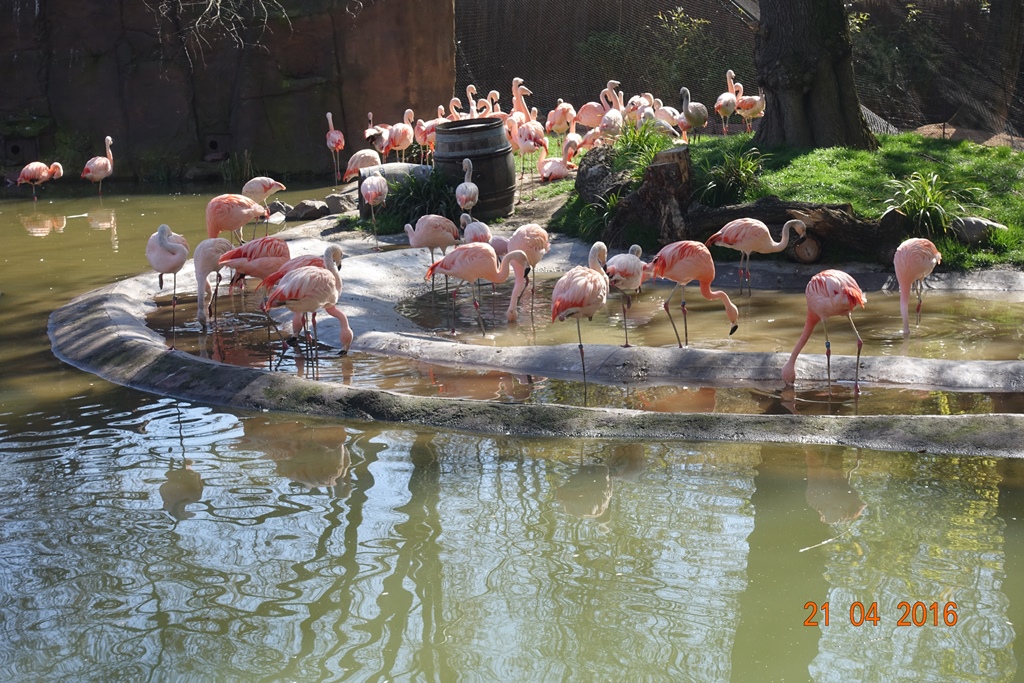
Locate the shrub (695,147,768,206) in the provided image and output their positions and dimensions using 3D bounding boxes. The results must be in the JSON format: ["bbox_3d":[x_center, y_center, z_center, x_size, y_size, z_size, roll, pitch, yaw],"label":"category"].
[{"bbox_3d":[1.979,-1.488,17.954,0.650,0.540,0.600,-2,10,0],"label":"shrub"}]

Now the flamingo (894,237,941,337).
[{"bbox_3d":[2.935,-0.414,14.401,0.250,0.694,0.460,6,13,38],"label":"flamingo"}]

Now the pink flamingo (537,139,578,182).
[{"bbox_3d":[0.514,-1.994,22.000,0.480,0.460,0.300,-8,12,-34],"label":"pink flamingo"}]

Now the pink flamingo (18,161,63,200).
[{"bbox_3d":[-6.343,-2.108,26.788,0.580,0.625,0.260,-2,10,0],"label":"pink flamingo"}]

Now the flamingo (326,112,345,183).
[{"bbox_3d":[-2.416,-2.624,27.258,0.240,1.016,0.440,-5,10,-17],"label":"flamingo"}]

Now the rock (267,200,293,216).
[{"bbox_3d":[-2.767,-1.590,23.800,0.310,0.190,0.260,-1,9,0],"label":"rock"}]

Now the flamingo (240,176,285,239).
[{"bbox_3d":[-2.698,-1.428,21.479,0.500,0.704,0.260,-3,10,-6],"label":"flamingo"}]

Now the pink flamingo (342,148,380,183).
[{"bbox_3d":[-1.718,-1.874,23.200,0.550,0.760,0.250,-2,10,-5],"label":"pink flamingo"}]

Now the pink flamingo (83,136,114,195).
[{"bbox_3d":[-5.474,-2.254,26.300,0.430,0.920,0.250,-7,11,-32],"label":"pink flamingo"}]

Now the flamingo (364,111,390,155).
[{"bbox_3d":[-1.700,-2.386,24.897,0.280,0.949,0.450,6,13,37],"label":"flamingo"}]

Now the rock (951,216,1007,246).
[{"bbox_3d":[3.955,-0.942,16.884,0.450,0.219,0.340,-2,10,0],"label":"rock"}]

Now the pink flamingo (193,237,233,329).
[{"bbox_3d":[-2.292,-0.438,15.291,0.260,0.709,0.480,6,12,37],"label":"pink flamingo"}]

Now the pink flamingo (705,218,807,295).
[{"bbox_3d":[1.837,-0.590,15.024,0.760,0.679,0.270,-2,10,0],"label":"pink flamingo"}]

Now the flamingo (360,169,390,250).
[{"bbox_3d":[-1.271,-1.215,18.400,0.270,0.740,0.440,0,10,10],"label":"flamingo"}]

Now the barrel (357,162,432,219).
[{"bbox_3d":[-1.153,-1.474,19.800,0.740,0.620,0.620,-1,9,-9],"label":"barrel"}]

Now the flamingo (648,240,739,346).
[{"bbox_3d":[1.199,-0.317,13.150,0.600,0.710,0.280,-1,10,3],"label":"flamingo"}]

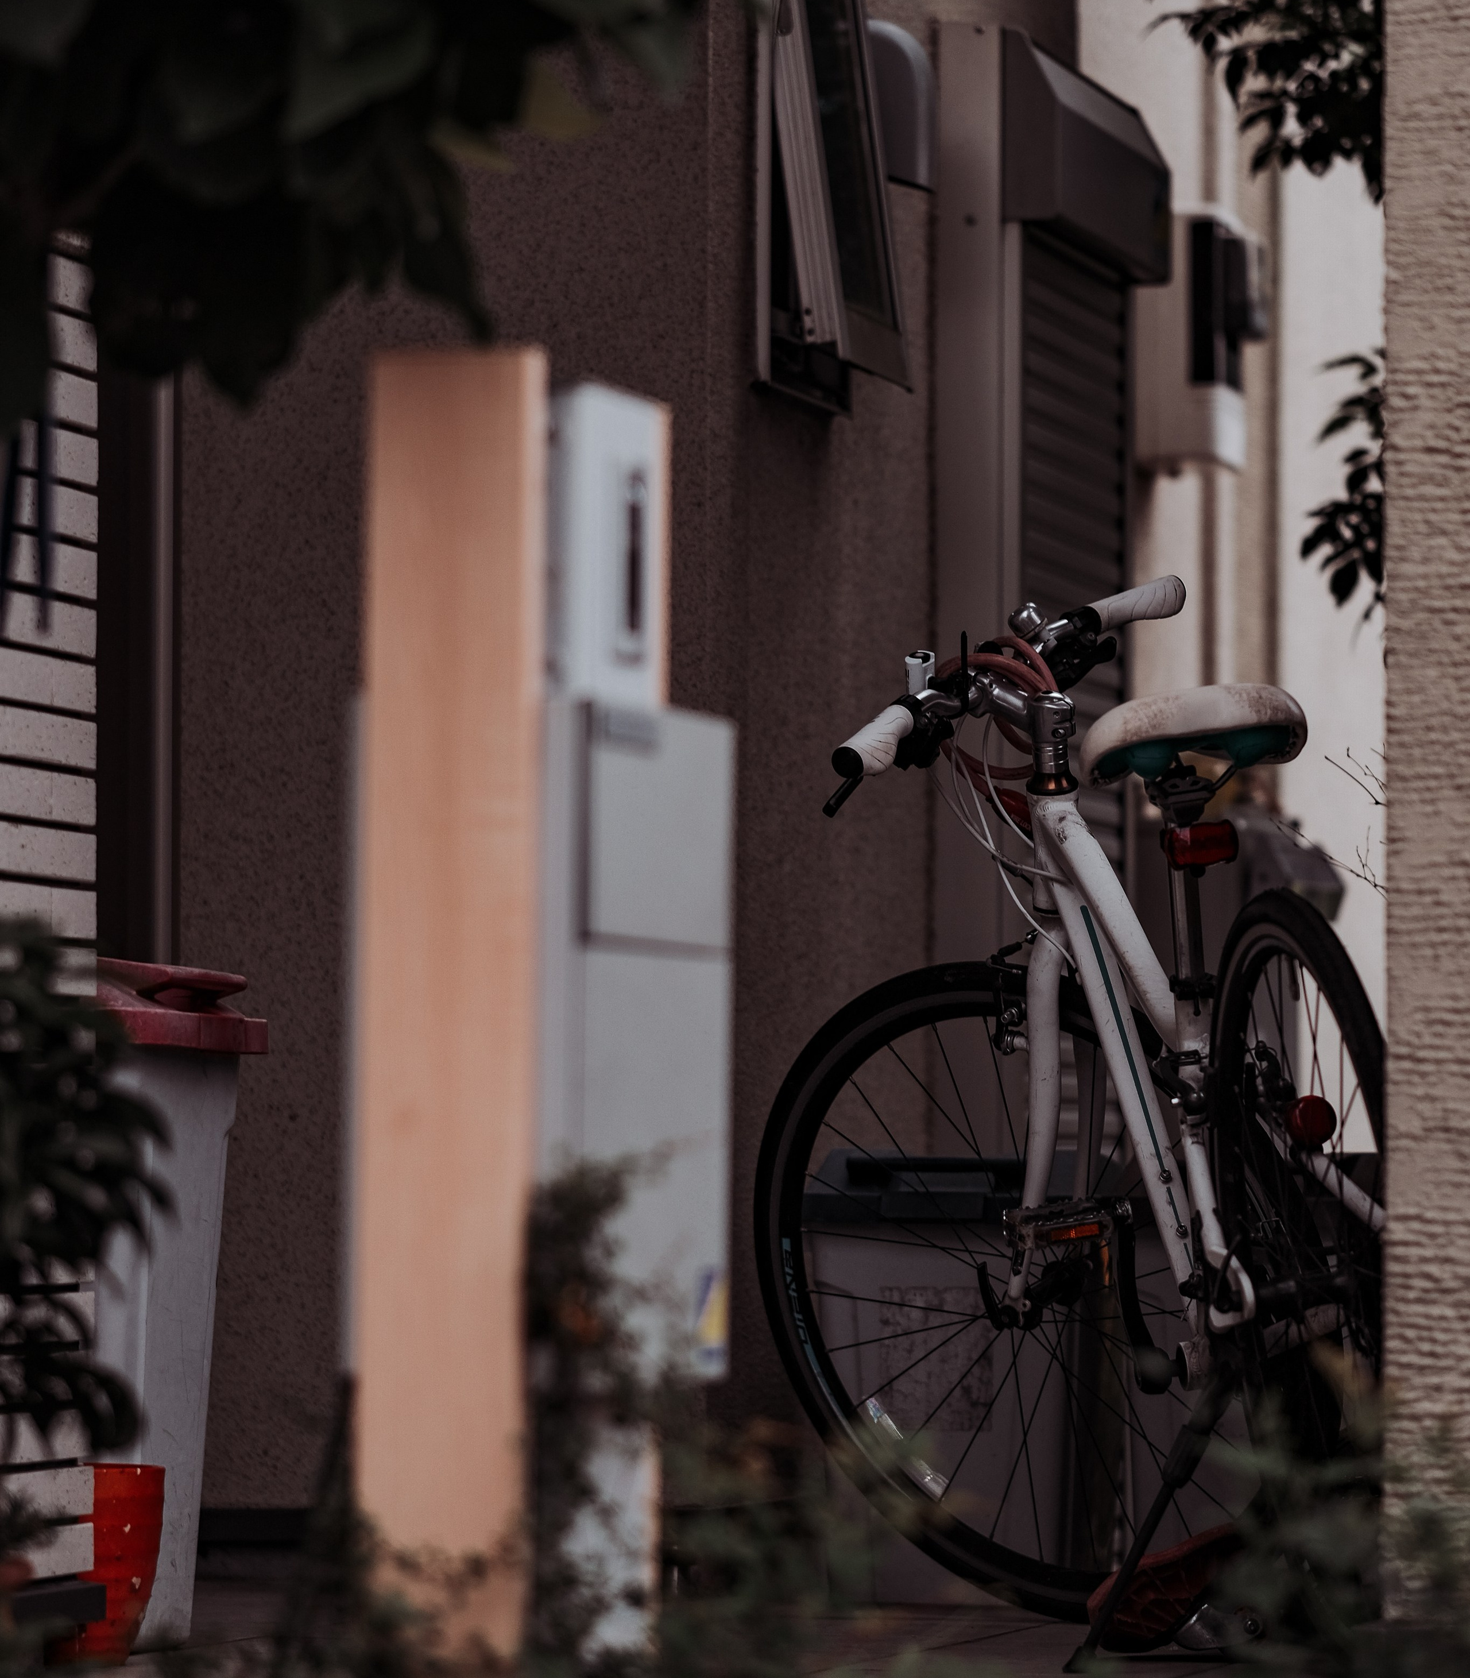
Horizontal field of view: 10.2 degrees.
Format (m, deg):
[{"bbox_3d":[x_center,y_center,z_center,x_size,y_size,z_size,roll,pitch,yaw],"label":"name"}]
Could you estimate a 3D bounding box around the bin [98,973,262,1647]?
[{"bbox_3d":[-0.683,0.422,7.660,0.420,0.640,0.455,0,-3,8],"label":"bin"}]

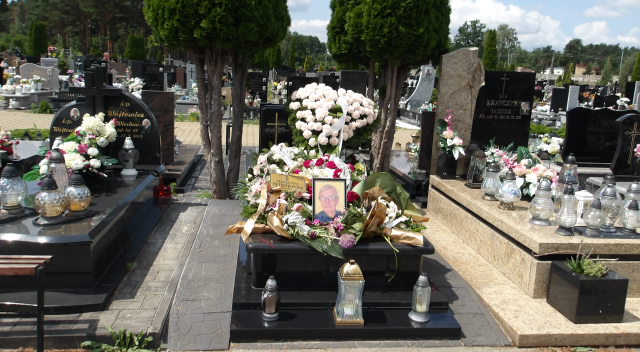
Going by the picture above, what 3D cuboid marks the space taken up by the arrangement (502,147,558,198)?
[{"bbox_3d":[1.805,-0.032,4.296,0.450,0.430,0.380,1,12,-6],"label":"arrangement"}]

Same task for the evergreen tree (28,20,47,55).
[{"bbox_3d":[-21.670,-9.963,38.391,1.408,3.838,1.408,2,12,-8],"label":"evergreen tree"}]

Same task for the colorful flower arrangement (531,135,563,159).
[{"bbox_3d":[2.790,-0.351,6.150,0.390,0.320,0.320,1,12,-6],"label":"colorful flower arrangement"}]

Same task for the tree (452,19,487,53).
[{"bbox_3d":[27.135,-22.657,89.993,6.500,11.600,6.500,1,12,-8],"label":"tree"}]

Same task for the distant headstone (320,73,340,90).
[{"bbox_3d":[0.321,-2.629,15.046,0.580,0.800,0.150,1,12,-8],"label":"distant headstone"}]

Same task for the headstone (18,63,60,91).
[{"bbox_3d":[-8.252,-2.923,14.711,1.100,0.820,0.160,1,12,-14],"label":"headstone"}]

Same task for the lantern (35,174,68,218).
[{"bbox_3d":[-1.643,0.136,3.019,0.195,0.290,0.195,1,12,-8],"label":"lantern"}]

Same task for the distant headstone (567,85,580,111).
[{"bbox_3d":[8.725,-2.615,17.260,0.380,0.980,0.110,2,12,-7],"label":"distant headstone"}]

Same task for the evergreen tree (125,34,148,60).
[{"bbox_3d":[-11.088,-7.031,30.000,1.200,3.000,1.200,1,12,-6],"label":"evergreen tree"}]

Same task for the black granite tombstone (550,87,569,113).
[{"bbox_3d":[9.243,-2.932,19.307,0.600,0.950,0.140,1,12,-14],"label":"black granite tombstone"}]

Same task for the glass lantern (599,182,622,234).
[{"bbox_3d":[1.954,0.212,3.361,0.145,0.318,0.145,1,12,-6],"label":"glass lantern"}]

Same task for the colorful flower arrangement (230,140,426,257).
[{"bbox_3d":[0.001,0.122,3.440,1.220,0.560,1.050,1,12,-8],"label":"colorful flower arrangement"}]

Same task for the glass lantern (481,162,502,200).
[{"bbox_3d":[1.446,0.034,4.190,0.165,0.325,0.165,1,12,-8],"label":"glass lantern"}]

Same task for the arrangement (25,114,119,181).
[{"bbox_3d":[-2.020,-0.233,4.075,0.660,0.540,0.420,2,12,-8],"label":"arrangement"}]

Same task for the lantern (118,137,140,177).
[{"bbox_3d":[-1.696,-0.181,4.437,0.180,0.330,0.180,2,12,-8],"label":"lantern"}]

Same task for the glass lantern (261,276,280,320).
[{"bbox_3d":[-0.269,0.669,2.762,0.100,0.246,0.100,1,12,-6],"label":"glass lantern"}]

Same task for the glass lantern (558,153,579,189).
[{"bbox_3d":[2.228,-0.008,4.437,0.165,0.375,0.165,1,12,-8],"label":"glass lantern"}]

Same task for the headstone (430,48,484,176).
[{"bbox_3d":[1.402,-0.639,5.144,0.430,1.280,0.180,2,12,-8],"label":"headstone"}]

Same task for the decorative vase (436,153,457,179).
[{"bbox_3d":[1.298,-0.117,5.090,0.150,0.270,0.150,2,12,-8],"label":"decorative vase"}]

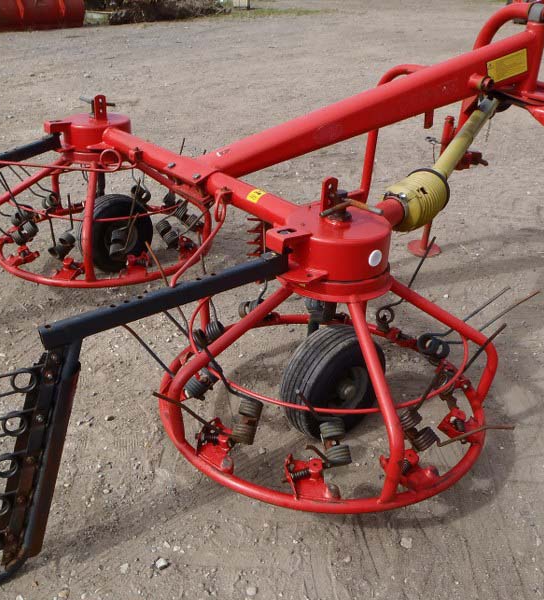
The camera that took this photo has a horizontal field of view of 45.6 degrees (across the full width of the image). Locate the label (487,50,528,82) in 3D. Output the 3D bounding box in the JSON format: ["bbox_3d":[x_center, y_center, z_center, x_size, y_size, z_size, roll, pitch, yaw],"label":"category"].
[{"bbox_3d":[1.218,-1.202,3.333,0.332,0.115,0.004,-27,38,-29],"label":"label"}]

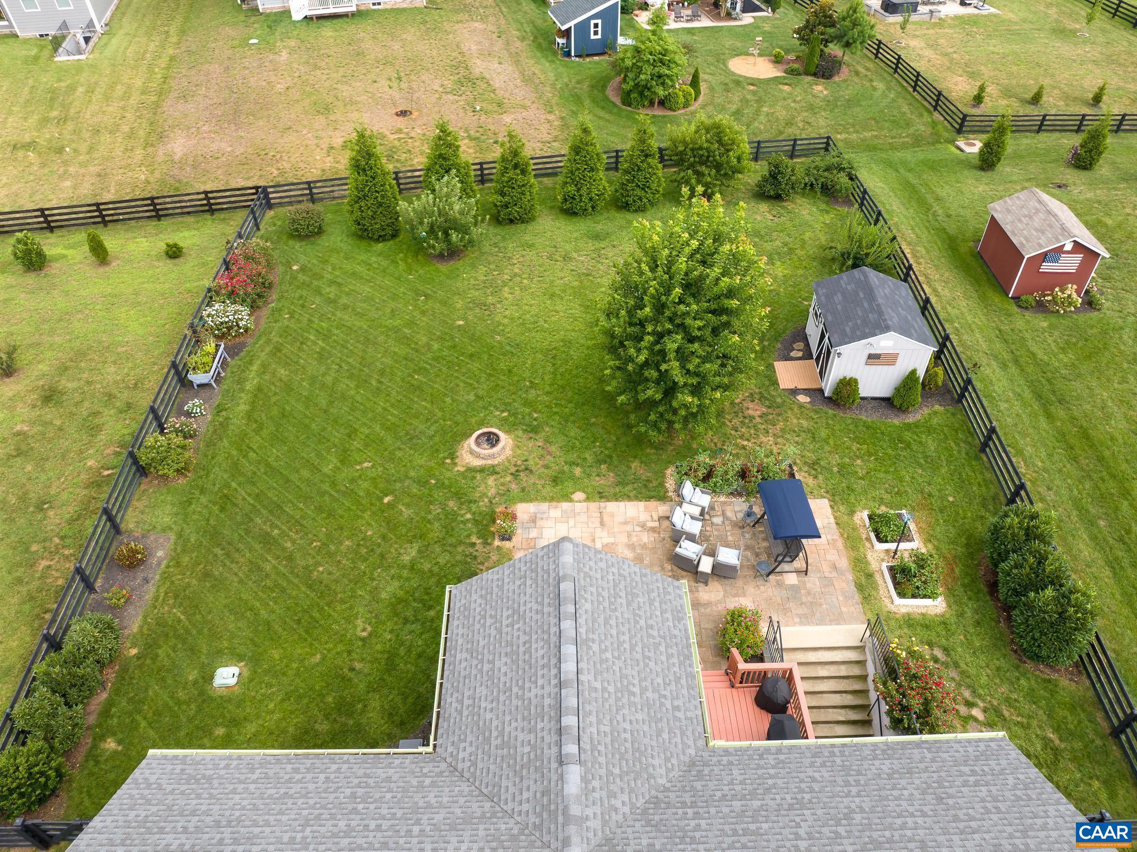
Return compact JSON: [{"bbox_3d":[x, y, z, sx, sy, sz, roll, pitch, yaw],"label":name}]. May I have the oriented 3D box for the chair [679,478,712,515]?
[{"bbox_3d":[4.022,2.207,24.967,0.780,0.760,0.730,16,45,17],"label":"chair"}]

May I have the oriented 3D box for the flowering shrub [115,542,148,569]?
[{"bbox_3d":[-13.421,3.896,24.083,0.936,0.500,0.936,-1,44,0],"label":"flowering shrub"}]

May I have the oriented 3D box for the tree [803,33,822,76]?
[{"bbox_3d":[16.628,-25.244,53.498,1.091,2.588,1.091,-1,44,0],"label":"tree"}]

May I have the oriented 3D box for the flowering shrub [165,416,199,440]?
[{"bbox_3d":[-13.023,0.058,26.499,1.063,0.544,1.063,-1,43,0],"label":"flowering shrub"}]

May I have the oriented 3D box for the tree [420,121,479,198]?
[{"bbox_3d":[-5.998,-12.699,38.830,2.750,4.700,2.750,-1,44,0],"label":"tree"}]

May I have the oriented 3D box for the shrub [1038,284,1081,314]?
[{"bbox_3d":[20.524,-5.410,32.854,1.662,1.150,1.163,-1,44,0],"label":"shrub"}]

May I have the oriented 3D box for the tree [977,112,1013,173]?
[{"bbox_3d":[23.923,-15.784,43.723,1.600,3.200,1.600,0,43,0],"label":"tree"}]

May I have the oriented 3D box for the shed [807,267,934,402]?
[{"bbox_3d":[10.474,-3.317,27.632,3.358,2.773,3.926,2,43,2],"label":"shed"}]

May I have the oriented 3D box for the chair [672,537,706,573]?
[{"bbox_3d":[3.310,3.482,21.845,0.700,0.800,0.760,21,48,21],"label":"chair"}]

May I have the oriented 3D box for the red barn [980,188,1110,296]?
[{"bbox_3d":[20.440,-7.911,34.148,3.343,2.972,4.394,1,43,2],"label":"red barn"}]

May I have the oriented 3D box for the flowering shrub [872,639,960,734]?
[{"bbox_3d":[8.077,6.027,18.294,1.872,1.650,2.279,-1,43,0],"label":"flowering shrub"}]

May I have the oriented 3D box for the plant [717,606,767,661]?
[{"bbox_3d":[4.602,5.594,21.013,1.180,1.100,1.200,0,43,0],"label":"plant"}]

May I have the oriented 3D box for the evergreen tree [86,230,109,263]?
[{"bbox_3d":[-20.933,-7.965,34.995,0.686,1.636,0.686,-1,43,0],"label":"evergreen tree"}]

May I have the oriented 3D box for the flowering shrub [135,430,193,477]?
[{"bbox_3d":[-12.930,0.867,25.234,1.707,1.059,1.707,-1,43,0],"label":"flowering shrub"}]

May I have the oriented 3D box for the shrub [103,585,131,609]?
[{"bbox_3d":[-13.230,4.953,23.024,0.779,0.420,0.740,-1,44,0],"label":"shrub"}]

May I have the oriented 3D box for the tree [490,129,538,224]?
[{"bbox_3d":[-2.745,-12.191,38.184,2.393,4.378,2.393,-1,44,0],"label":"tree"}]

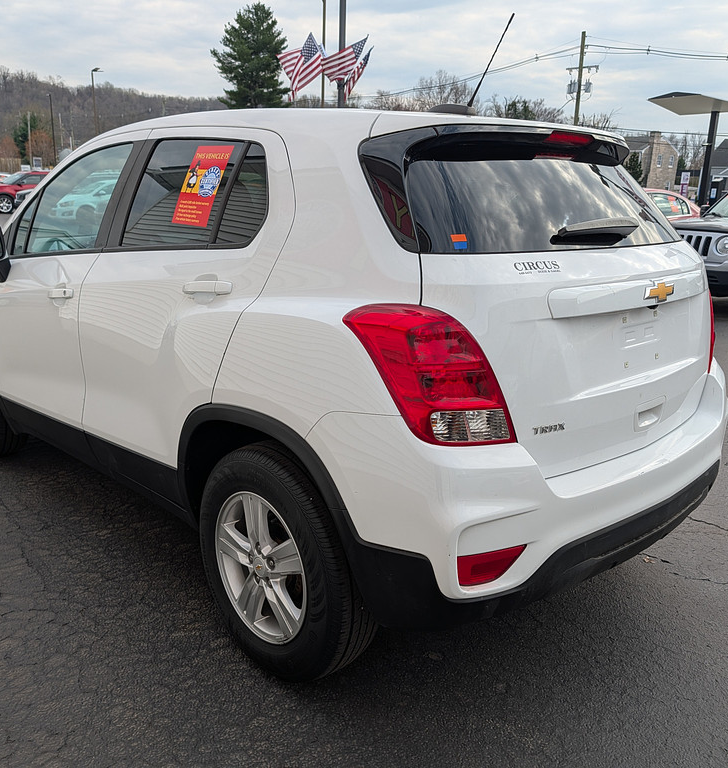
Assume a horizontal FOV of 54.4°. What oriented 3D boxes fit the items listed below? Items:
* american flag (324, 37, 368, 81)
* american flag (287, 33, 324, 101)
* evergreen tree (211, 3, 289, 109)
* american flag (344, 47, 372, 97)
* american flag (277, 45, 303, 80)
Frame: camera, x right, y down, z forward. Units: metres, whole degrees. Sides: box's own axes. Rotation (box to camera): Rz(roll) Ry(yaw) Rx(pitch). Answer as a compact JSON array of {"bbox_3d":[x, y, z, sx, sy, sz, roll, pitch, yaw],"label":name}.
[{"bbox_3d":[-0.384,-6.552,14.300,0.949,0.808,0.350,1,15,0],"label":"american flag"},{"bbox_3d":[-1.155,-6.341,14.100,0.737,1.195,0.350,1,15,0],"label":"american flag"},{"bbox_3d":[-8.816,-21.918,55.911,6.200,14.700,6.200,1,15,0],"label":"evergreen tree"},{"bbox_3d":[-0.113,-6.378,14.500,0.573,0.942,0.400,1,15,0],"label":"american flag"},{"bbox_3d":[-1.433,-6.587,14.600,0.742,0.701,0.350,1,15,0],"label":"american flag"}]

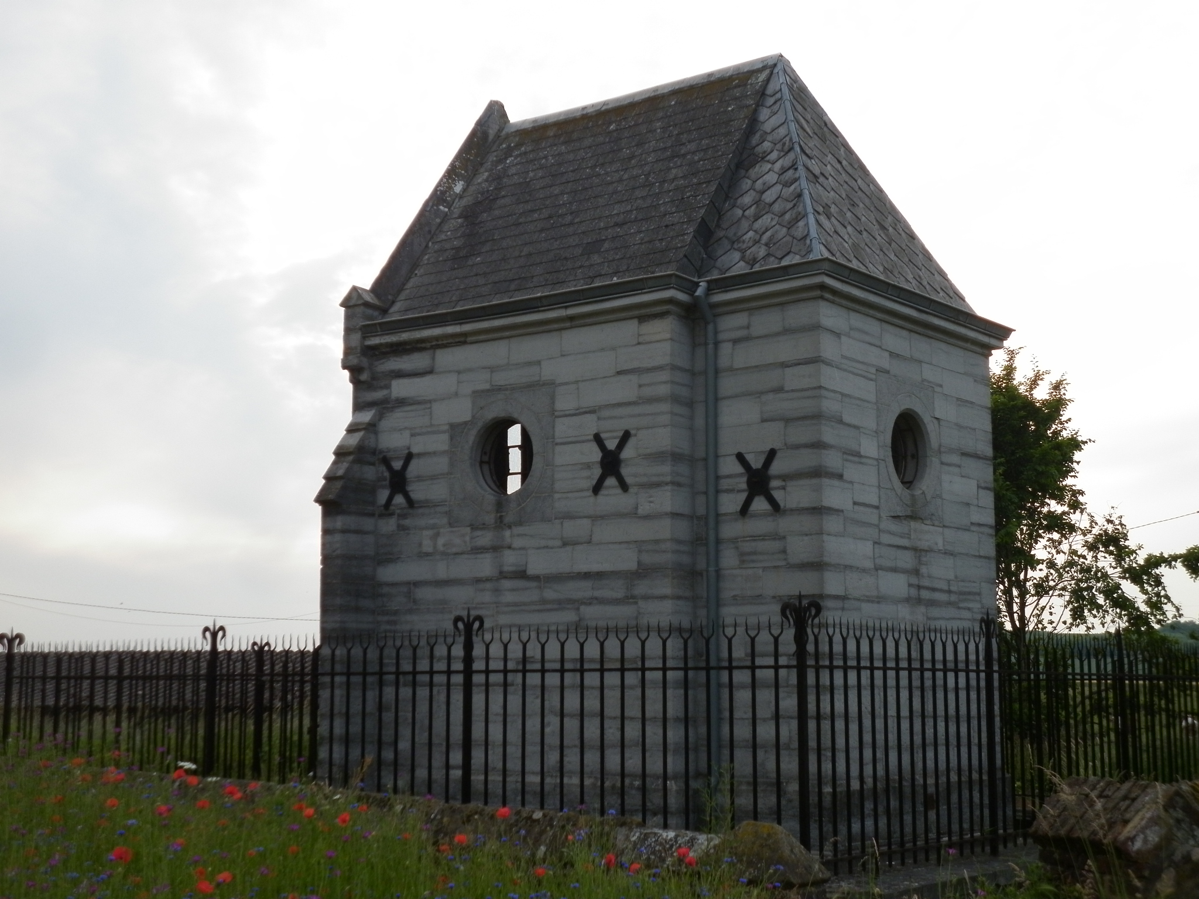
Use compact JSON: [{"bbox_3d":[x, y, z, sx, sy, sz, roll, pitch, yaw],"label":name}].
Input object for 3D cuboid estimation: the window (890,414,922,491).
[{"bbox_3d":[2.394,0.018,13.713,0.140,0.640,0.640,-6,-10,37],"label":"window"}]

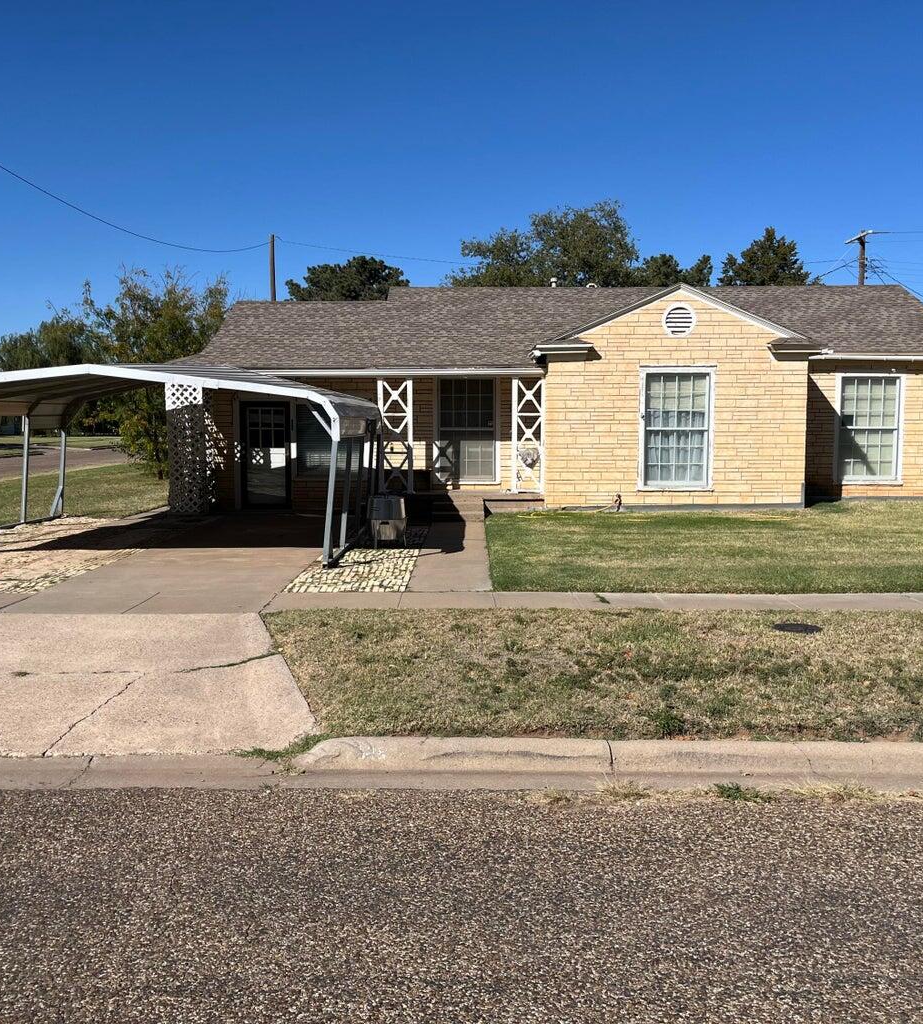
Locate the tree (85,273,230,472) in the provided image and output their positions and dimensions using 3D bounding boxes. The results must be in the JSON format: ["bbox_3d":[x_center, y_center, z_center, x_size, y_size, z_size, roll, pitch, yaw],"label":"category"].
[{"bbox_3d":[-8.276,-3.767,28.279,4.255,5.753,4.255,0,5,0],"label":"tree"}]

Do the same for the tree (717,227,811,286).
[{"bbox_3d":[11.209,-6.097,37.611,4.192,8.560,4.192,0,5,0],"label":"tree"}]

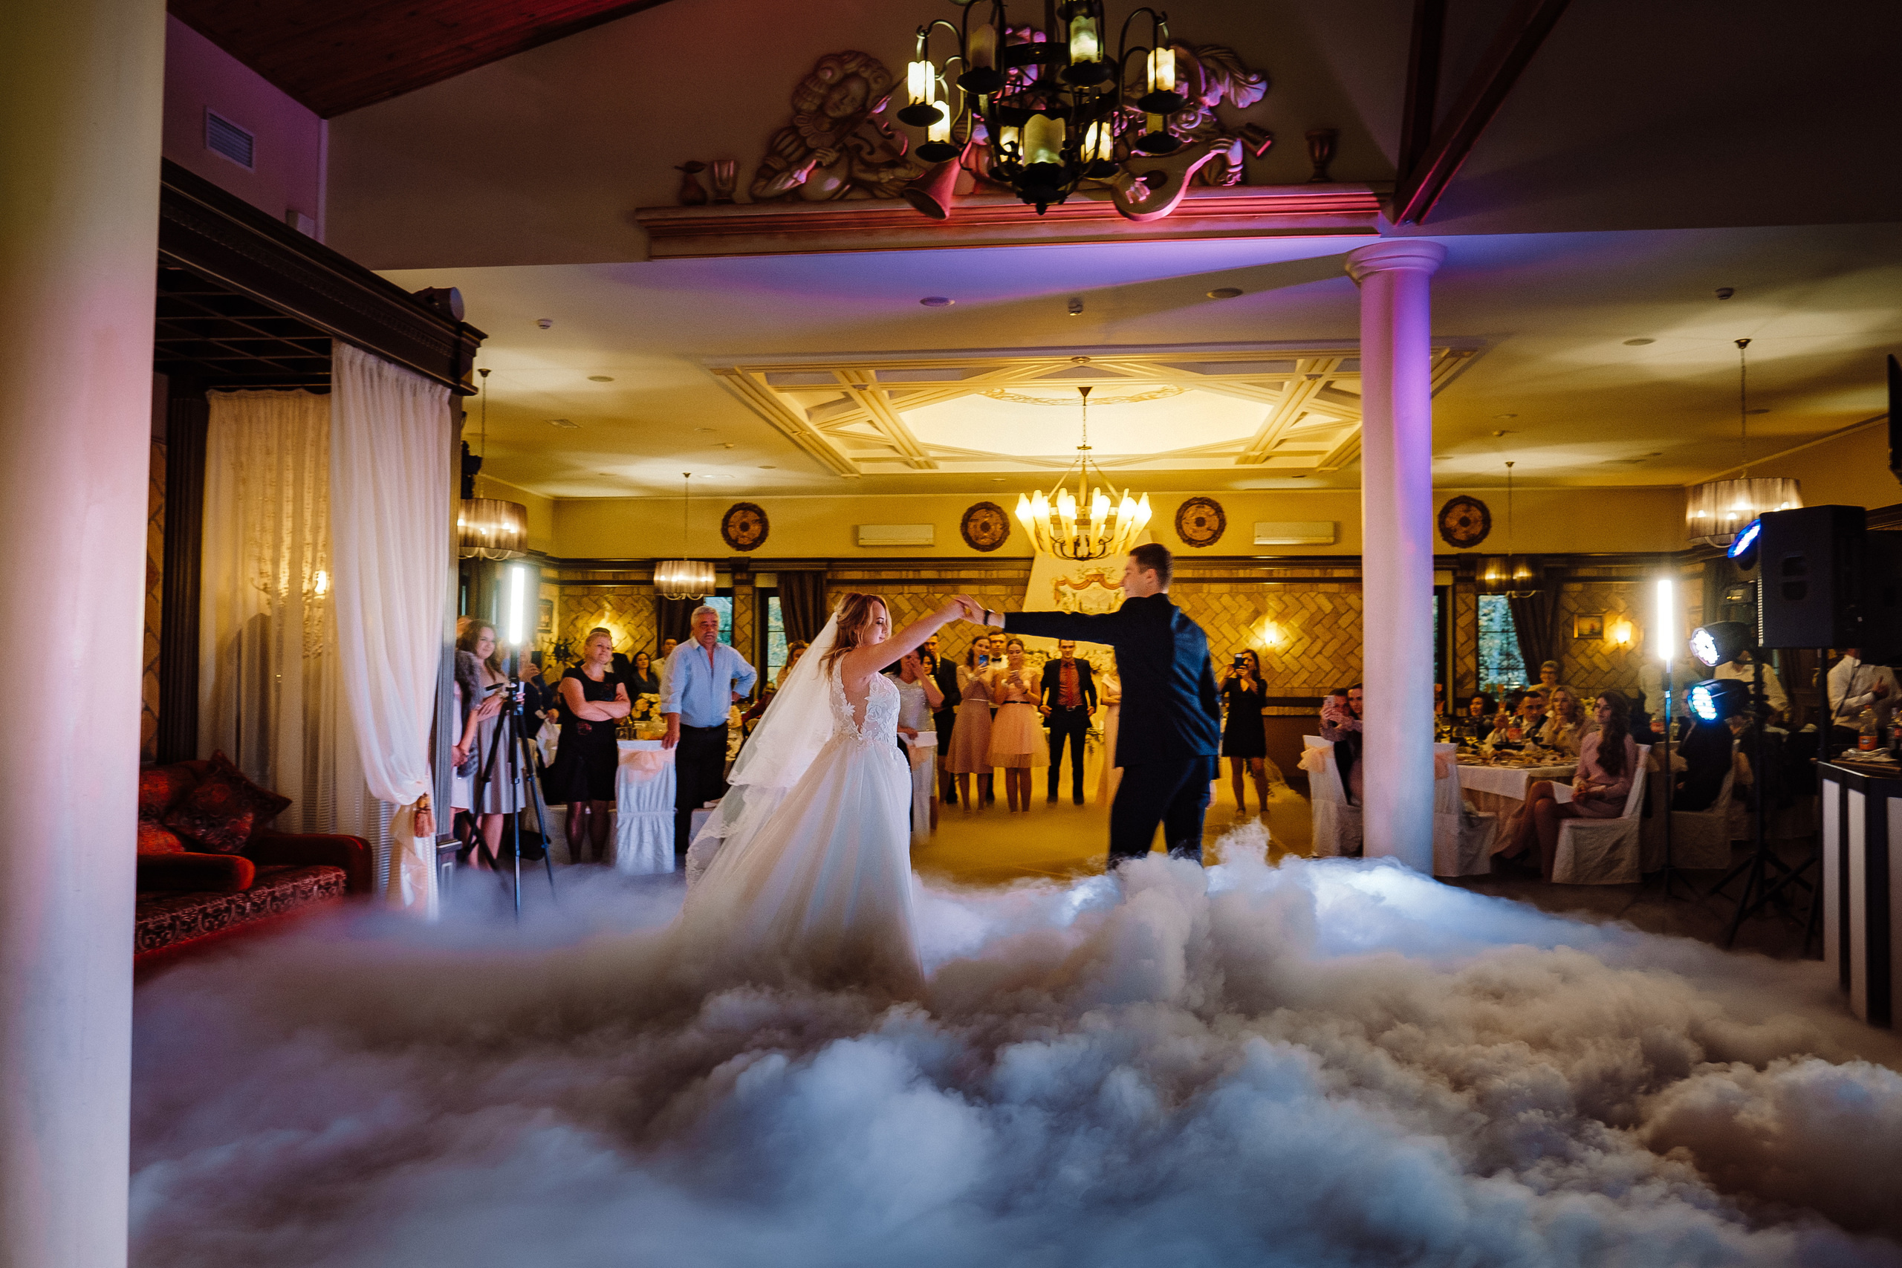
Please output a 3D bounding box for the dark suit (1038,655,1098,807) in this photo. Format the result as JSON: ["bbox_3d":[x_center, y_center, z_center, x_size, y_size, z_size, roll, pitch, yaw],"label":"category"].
[{"bbox_3d":[1.236,0.909,13.358,0.590,1.772,0.330,0,-2,5],"label":"dark suit"}]

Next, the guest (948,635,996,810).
[{"bbox_3d":[0.188,0.859,12.221,0.480,1.691,0.420,1,-2,-5],"label":"guest"}]

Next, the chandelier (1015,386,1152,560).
[{"bbox_3d":[1.270,-1.524,12.075,1.302,1.632,1.302,0,-2,7],"label":"chandelier"}]

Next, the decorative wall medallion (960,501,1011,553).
[{"bbox_3d":[0.467,-1.434,16.989,0.670,0.670,0.060,0,-2,7],"label":"decorative wall medallion"}]

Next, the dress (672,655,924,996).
[{"bbox_3d":[-0.661,0.806,5.300,1.080,1.440,0.960,0,-2,7],"label":"dress"}]

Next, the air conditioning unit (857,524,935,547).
[{"bbox_3d":[-0.748,-1.334,17.044,1.050,0.290,0.220,0,-2,7],"label":"air conditioning unit"}]

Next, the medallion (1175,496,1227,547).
[{"bbox_3d":[3.298,-1.474,16.668,0.670,0.670,0.060,0,-2,7],"label":"medallion"}]

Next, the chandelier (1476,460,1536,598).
[{"bbox_3d":[6.552,-1.221,14.850,0.730,1.590,0.730,0,-2,6],"label":"chandelier"}]

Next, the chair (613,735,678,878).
[{"bbox_3d":[-2.037,1.153,8.559,0.420,0.894,0.500,1,-2,-9],"label":"chair"}]

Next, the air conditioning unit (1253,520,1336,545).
[{"bbox_3d":[4.082,-1.192,15.079,0.930,0.280,0.220,0,-2,6],"label":"air conditioning unit"}]

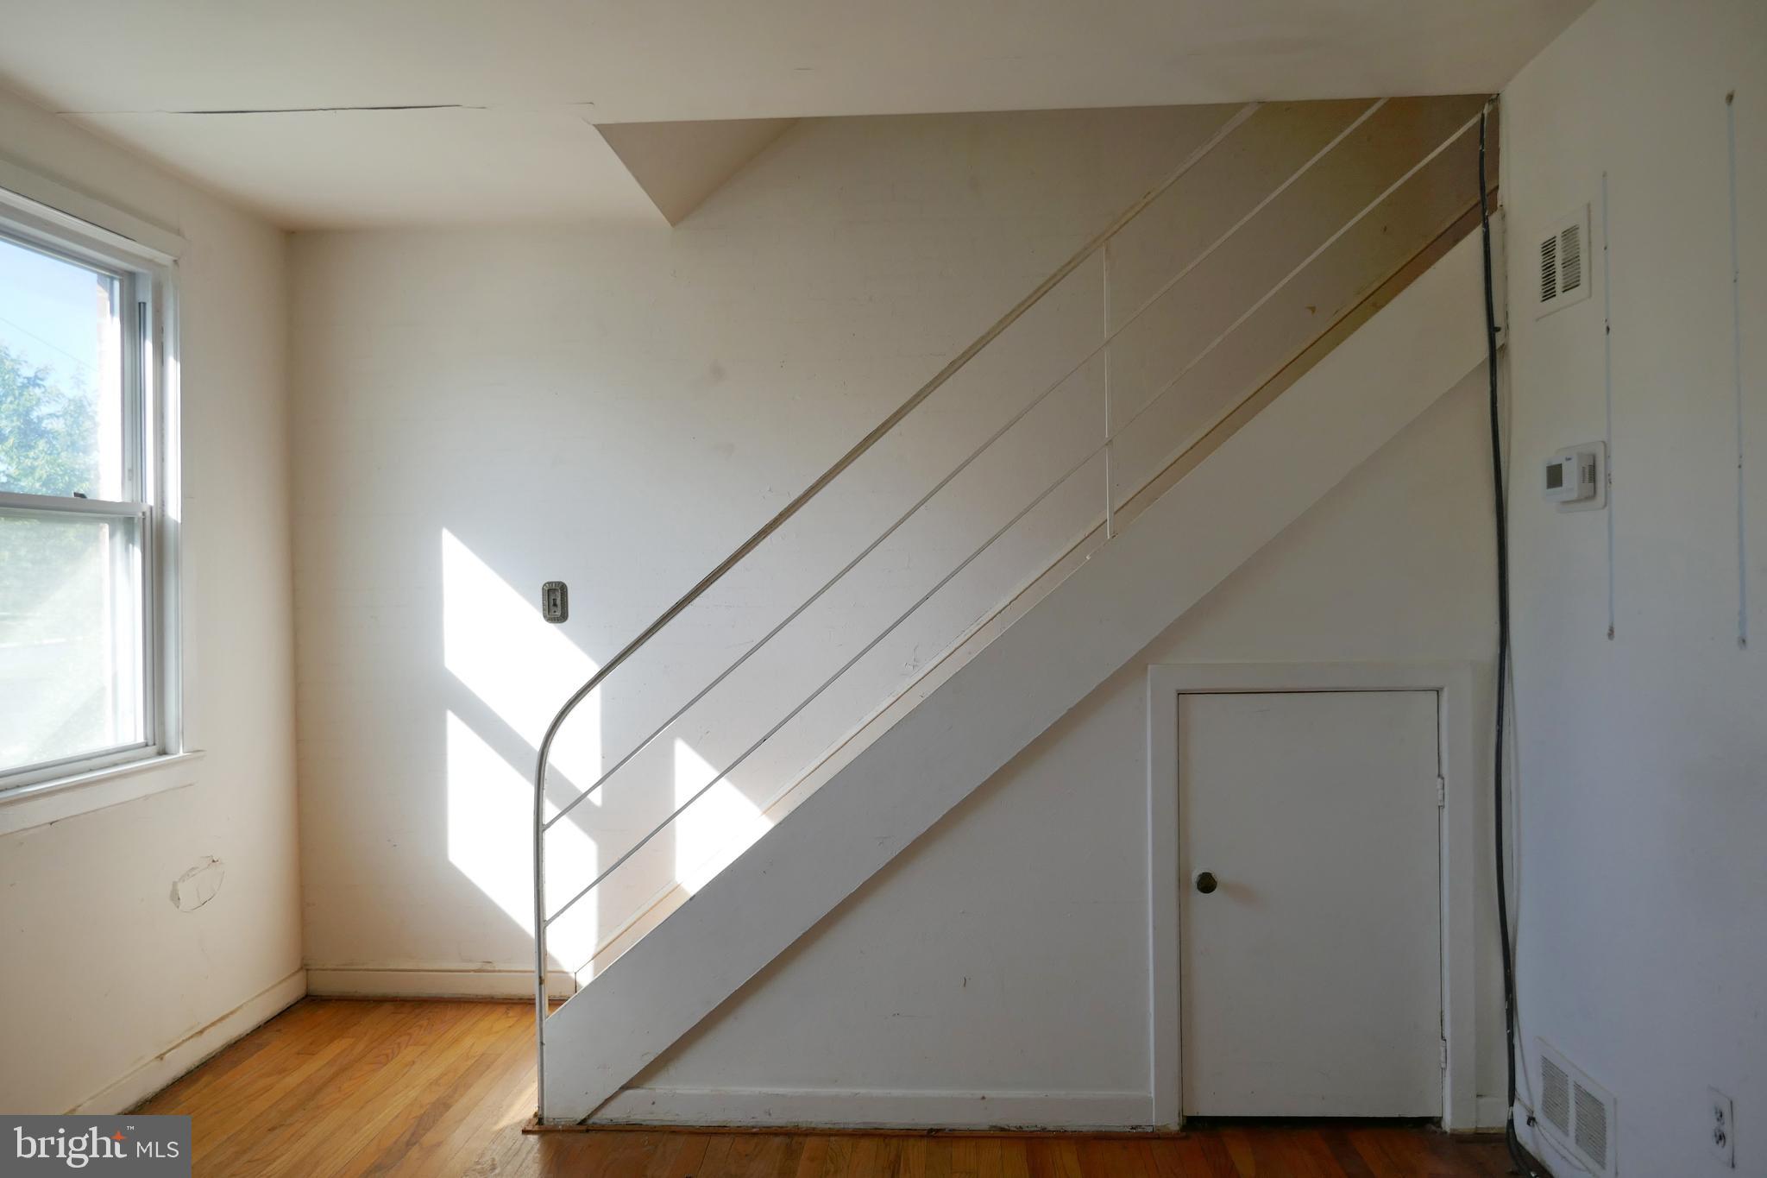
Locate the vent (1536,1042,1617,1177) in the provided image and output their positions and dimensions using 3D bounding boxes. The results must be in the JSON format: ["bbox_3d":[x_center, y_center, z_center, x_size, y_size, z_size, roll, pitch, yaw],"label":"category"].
[{"bbox_3d":[1.469,1.115,2.622,0.015,0.194,0.329,-1,0,3],"label":"vent"}]

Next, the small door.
[{"bbox_3d":[1.025,0.758,2.954,0.611,1.021,0.040,-1,0,3],"label":"small door"}]

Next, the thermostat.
[{"bbox_3d":[1.431,-0.230,2.561,0.045,0.138,0.196,-1,0,3],"label":"thermostat"}]

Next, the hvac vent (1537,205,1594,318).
[{"bbox_3d":[1.443,-0.693,2.623,0.015,0.195,0.236,-1,0,3],"label":"hvac vent"}]

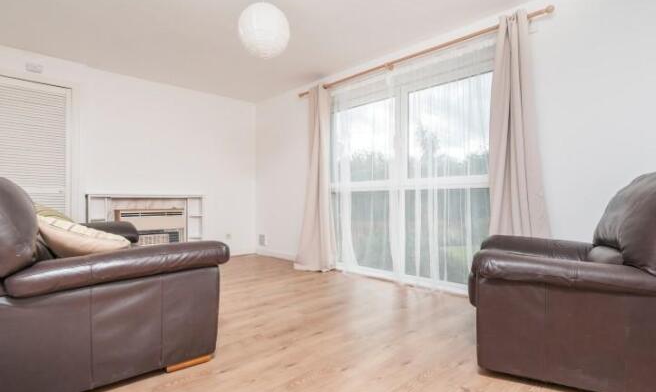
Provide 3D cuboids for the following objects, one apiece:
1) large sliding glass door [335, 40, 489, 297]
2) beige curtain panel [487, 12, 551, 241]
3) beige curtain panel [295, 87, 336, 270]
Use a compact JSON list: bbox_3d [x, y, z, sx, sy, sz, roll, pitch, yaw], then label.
[{"bbox_3d":[0.689,-0.197,3.333,0.110,2.180,1.980,0,0,-45],"label":"large sliding glass door"},{"bbox_3d":[1.452,-0.249,2.471,0.200,2.290,0.460,0,0,-45],"label":"beige curtain panel"},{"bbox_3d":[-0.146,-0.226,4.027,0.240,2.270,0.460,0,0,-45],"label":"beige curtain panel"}]

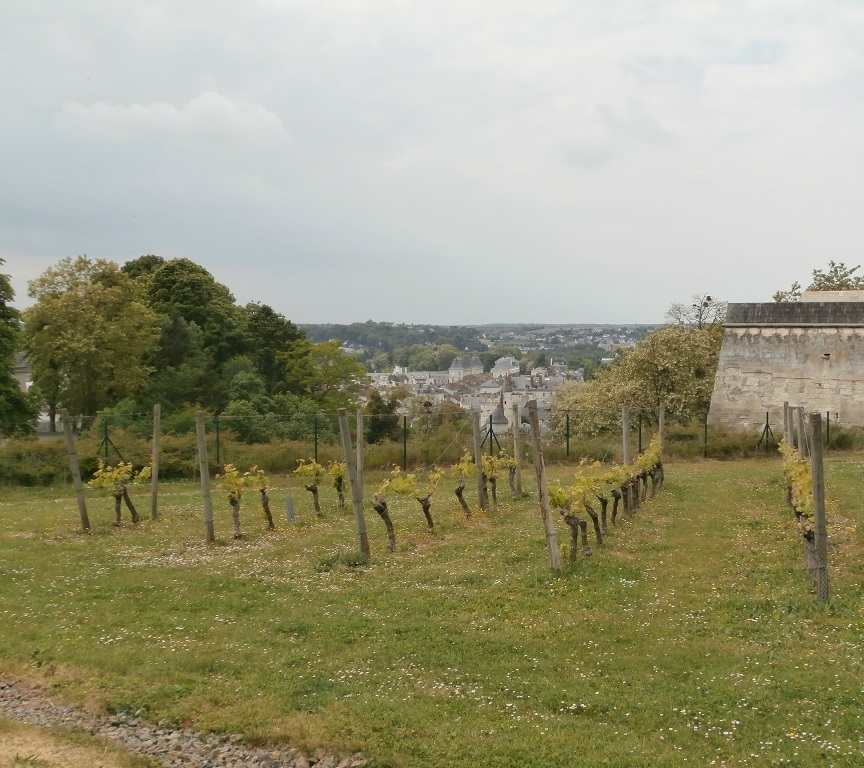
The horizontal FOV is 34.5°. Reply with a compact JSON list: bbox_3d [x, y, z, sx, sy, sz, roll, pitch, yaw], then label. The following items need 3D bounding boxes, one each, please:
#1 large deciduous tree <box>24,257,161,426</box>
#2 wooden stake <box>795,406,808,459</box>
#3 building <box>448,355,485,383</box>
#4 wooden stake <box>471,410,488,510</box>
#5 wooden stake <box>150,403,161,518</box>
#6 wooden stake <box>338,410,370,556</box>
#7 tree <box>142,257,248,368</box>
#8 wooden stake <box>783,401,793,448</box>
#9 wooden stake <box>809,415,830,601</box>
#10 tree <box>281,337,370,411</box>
[{"bbox_3d":[-15.140,-1.672,62.000,6.060,8.030,5.880,0,2,0],"label":"large deciduous tree"},{"bbox_3d":[4.319,1.019,16.168,0.085,1.497,0.085,-3,2,0],"label":"wooden stake"},{"bbox_3d":[23.326,-9.128,940.000,14.000,21.000,20.000,2,3,44],"label":"building"},{"bbox_3d":[0.681,1.083,19.922,0.092,1.471,0.092,-5,2,0],"label":"wooden stake"},{"bbox_3d":[-3.611,1.029,18.224,0.080,1.522,0.080,2,0,0],"label":"wooden stake"},{"bbox_3d":[-0.768,0.991,13.786,0.088,1.512,0.088,-9,5,0],"label":"wooden stake"},{"bbox_3d":[-12.588,-2.289,74.000,5.640,9.000,5.470,0,2,0],"label":"tree"},{"bbox_3d":[6.866,1.096,26.834,0.083,1.519,0.083,-2,2,0],"label":"wooden stake"},{"bbox_3d":[3.057,0.983,10.953,0.088,1.520,0.088,-5,7,0],"label":"wooden stake"},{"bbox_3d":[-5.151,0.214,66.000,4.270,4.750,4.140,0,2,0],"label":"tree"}]

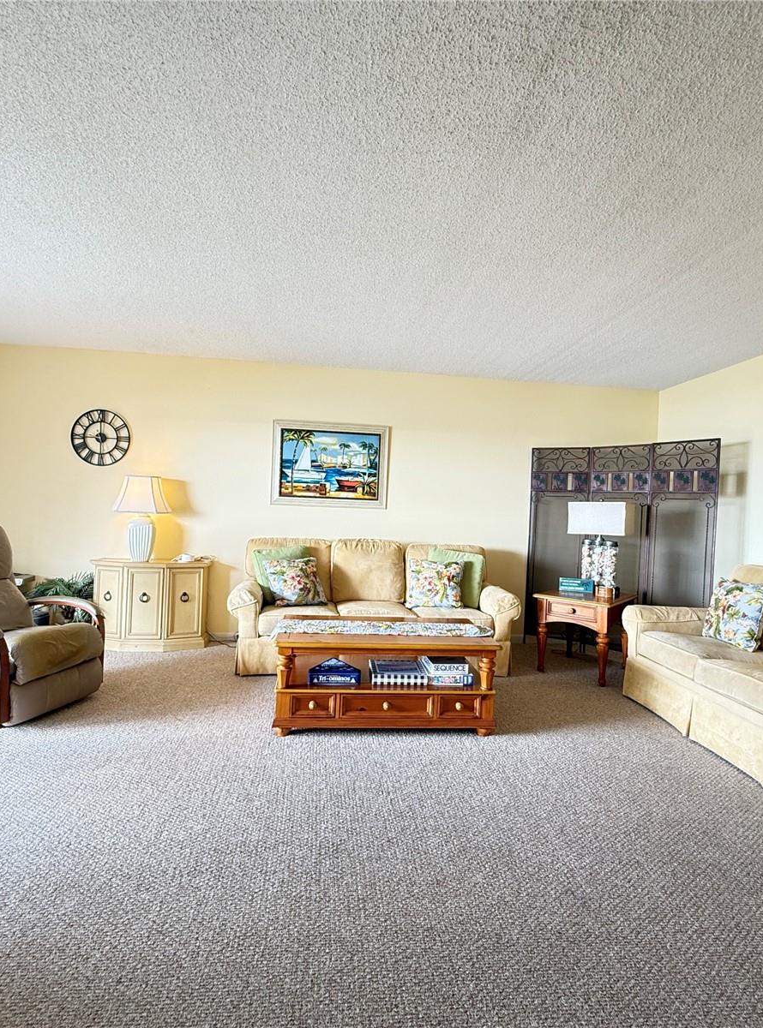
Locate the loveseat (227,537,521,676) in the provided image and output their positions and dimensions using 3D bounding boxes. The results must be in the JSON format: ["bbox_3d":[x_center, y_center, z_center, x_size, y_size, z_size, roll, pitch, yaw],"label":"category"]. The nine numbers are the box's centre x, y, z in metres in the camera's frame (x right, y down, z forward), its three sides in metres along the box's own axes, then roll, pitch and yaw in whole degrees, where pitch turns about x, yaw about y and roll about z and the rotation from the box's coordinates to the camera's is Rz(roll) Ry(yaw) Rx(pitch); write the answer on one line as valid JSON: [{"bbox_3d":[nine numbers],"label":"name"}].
[{"bbox_3d":[-0.063,0.694,4.437,2.150,0.940,0.920,2,0,-6],"label":"loveseat"}]

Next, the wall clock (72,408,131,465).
[{"bbox_3d":[-2.332,-0.633,4.623,0.471,0.471,0.040,2,0,-6],"label":"wall clock"}]

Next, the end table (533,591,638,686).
[{"bbox_3d":[1.619,0.943,4.402,0.585,0.589,0.727,3,1,39],"label":"end table"}]

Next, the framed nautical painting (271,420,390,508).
[{"bbox_3d":[-0.447,-0.433,4.923,1.020,0.745,0.040,2,1,-5],"label":"framed nautical painting"}]

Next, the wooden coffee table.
[{"bbox_3d":[0.006,0.922,3.229,1.200,0.505,0.650,2,0,-6],"label":"wooden coffee table"}]

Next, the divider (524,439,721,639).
[{"bbox_3d":[1.950,0.335,4.640,1.540,1.815,0.164,3,0,45],"label":"divider"}]

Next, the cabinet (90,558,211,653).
[{"bbox_3d":[-1.896,0.740,4.590,0.970,0.700,0.450,2,1,-5],"label":"cabinet"}]

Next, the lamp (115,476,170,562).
[{"bbox_3d":[-1.937,0.041,4.508,0.350,0.700,0.340,2,1,-5],"label":"lamp"}]

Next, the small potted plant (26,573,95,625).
[{"bbox_3d":[-2.567,0.764,4.432,0.530,0.580,0.460,2,1,-5],"label":"small potted plant"}]

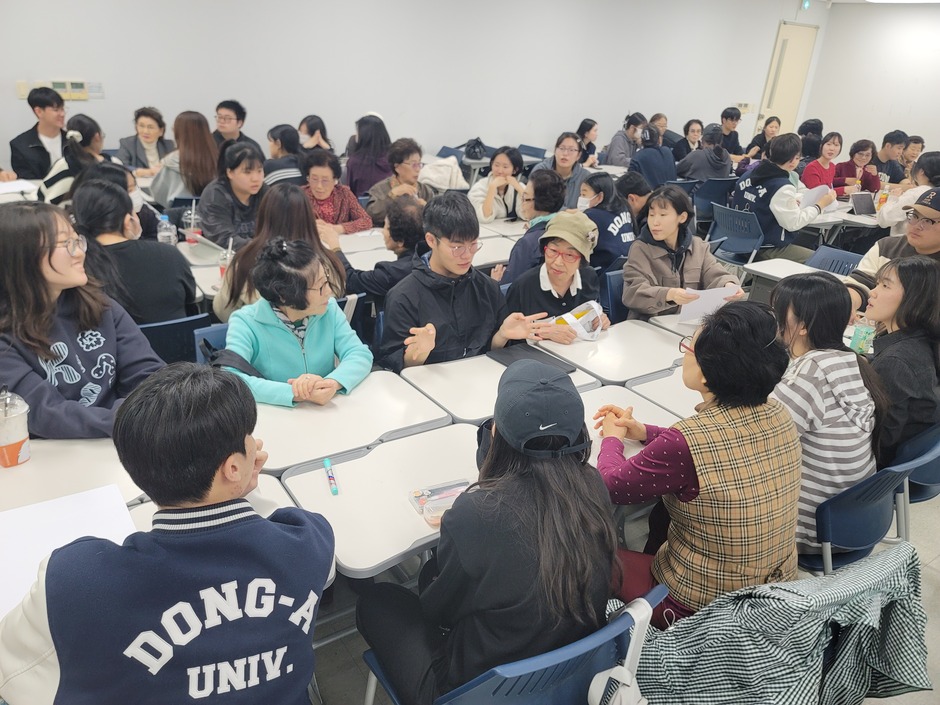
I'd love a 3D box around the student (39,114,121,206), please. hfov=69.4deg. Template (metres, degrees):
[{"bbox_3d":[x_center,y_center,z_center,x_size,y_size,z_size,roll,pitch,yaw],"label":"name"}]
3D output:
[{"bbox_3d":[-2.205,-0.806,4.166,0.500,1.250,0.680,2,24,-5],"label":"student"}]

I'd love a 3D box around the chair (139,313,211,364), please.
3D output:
[{"bbox_3d":[-1.293,0.180,2.641,0.520,0.800,0.550,-11,28,-32],"label":"chair"}]

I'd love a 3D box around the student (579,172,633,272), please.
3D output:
[{"bbox_3d":[0.682,-0.368,3.653,0.480,1.200,0.700,-11,29,-30],"label":"student"}]

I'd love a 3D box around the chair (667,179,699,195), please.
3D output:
[{"bbox_3d":[1.586,-1.146,5.950,0.480,0.800,0.540,-11,29,-30],"label":"chair"}]

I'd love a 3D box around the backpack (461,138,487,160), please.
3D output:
[{"bbox_3d":[0.066,-1.962,6.456,0.250,0.240,0.180,-11,29,-30],"label":"backpack"}]

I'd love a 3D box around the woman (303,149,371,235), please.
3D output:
[{"bbox_3d":[-0.797,-0.534,3.815,0.520,1.160,0.660,-3,24,-18],"label":"woman"}]

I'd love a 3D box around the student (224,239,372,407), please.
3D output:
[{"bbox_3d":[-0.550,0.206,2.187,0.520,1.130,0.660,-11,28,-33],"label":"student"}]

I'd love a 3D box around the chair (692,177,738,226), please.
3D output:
[{"bbox_3d":[2.097,-1.243,6.419,0.540,0.840,0.560,-11,28,-33],"label":"chair"}]

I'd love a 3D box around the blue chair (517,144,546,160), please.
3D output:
[{"bbox_3d":[0.435,-1.581,6.882,0.560,0.840,0.540,-11,28,-33],"label":"blue chair"}]

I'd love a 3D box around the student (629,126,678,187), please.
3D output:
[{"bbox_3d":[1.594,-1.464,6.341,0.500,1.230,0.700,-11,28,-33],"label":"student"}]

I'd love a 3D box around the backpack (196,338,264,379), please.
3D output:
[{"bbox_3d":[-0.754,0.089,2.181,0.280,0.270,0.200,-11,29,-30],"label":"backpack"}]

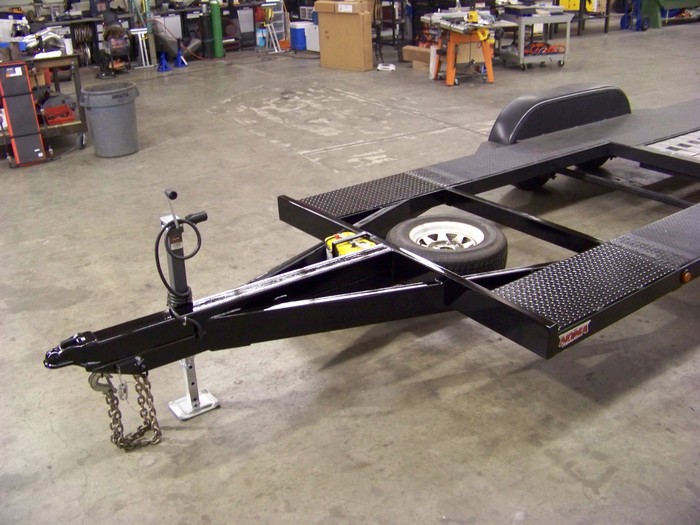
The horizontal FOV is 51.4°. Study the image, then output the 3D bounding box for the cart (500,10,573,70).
[{"bbox_3d":[3.039,-3.644,11.942,0.920,0.835,0.590,-9,25,-17],"label":"cart"}]

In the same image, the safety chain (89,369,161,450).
[{"bbox_3d":[-0.974,0.629,3.154,0.265,0.385,0.160,-18,29,-33],"label":"safety chain"}]

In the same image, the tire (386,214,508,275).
[{"bbox_3d":[0.538,-0.070,4.070,0.680,0.205,0.680,-1,24,0],"label":"tire"}]

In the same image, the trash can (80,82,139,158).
[{"bbox_3d":[-2.464,-1.476,7.566,0.610,0.685,0.570,-1,24,0],"label":"trash can"}]

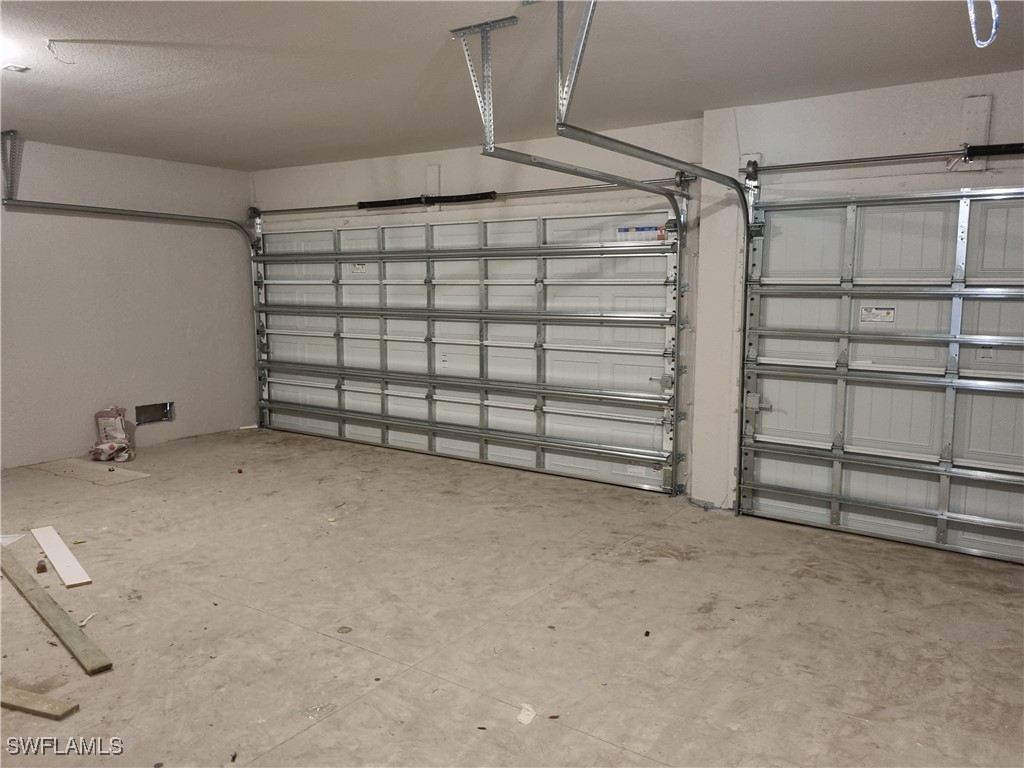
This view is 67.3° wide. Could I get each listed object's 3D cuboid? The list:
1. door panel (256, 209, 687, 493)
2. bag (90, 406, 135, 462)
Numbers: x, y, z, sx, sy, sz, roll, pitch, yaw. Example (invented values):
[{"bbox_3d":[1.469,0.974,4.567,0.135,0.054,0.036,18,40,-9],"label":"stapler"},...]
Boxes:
[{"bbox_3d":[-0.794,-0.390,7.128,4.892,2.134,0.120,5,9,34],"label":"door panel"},{"bbox_3d":[-3.682,0.460,7.063,0.340,0.450,0.330,-4,8,-31],"label":"bag"}]

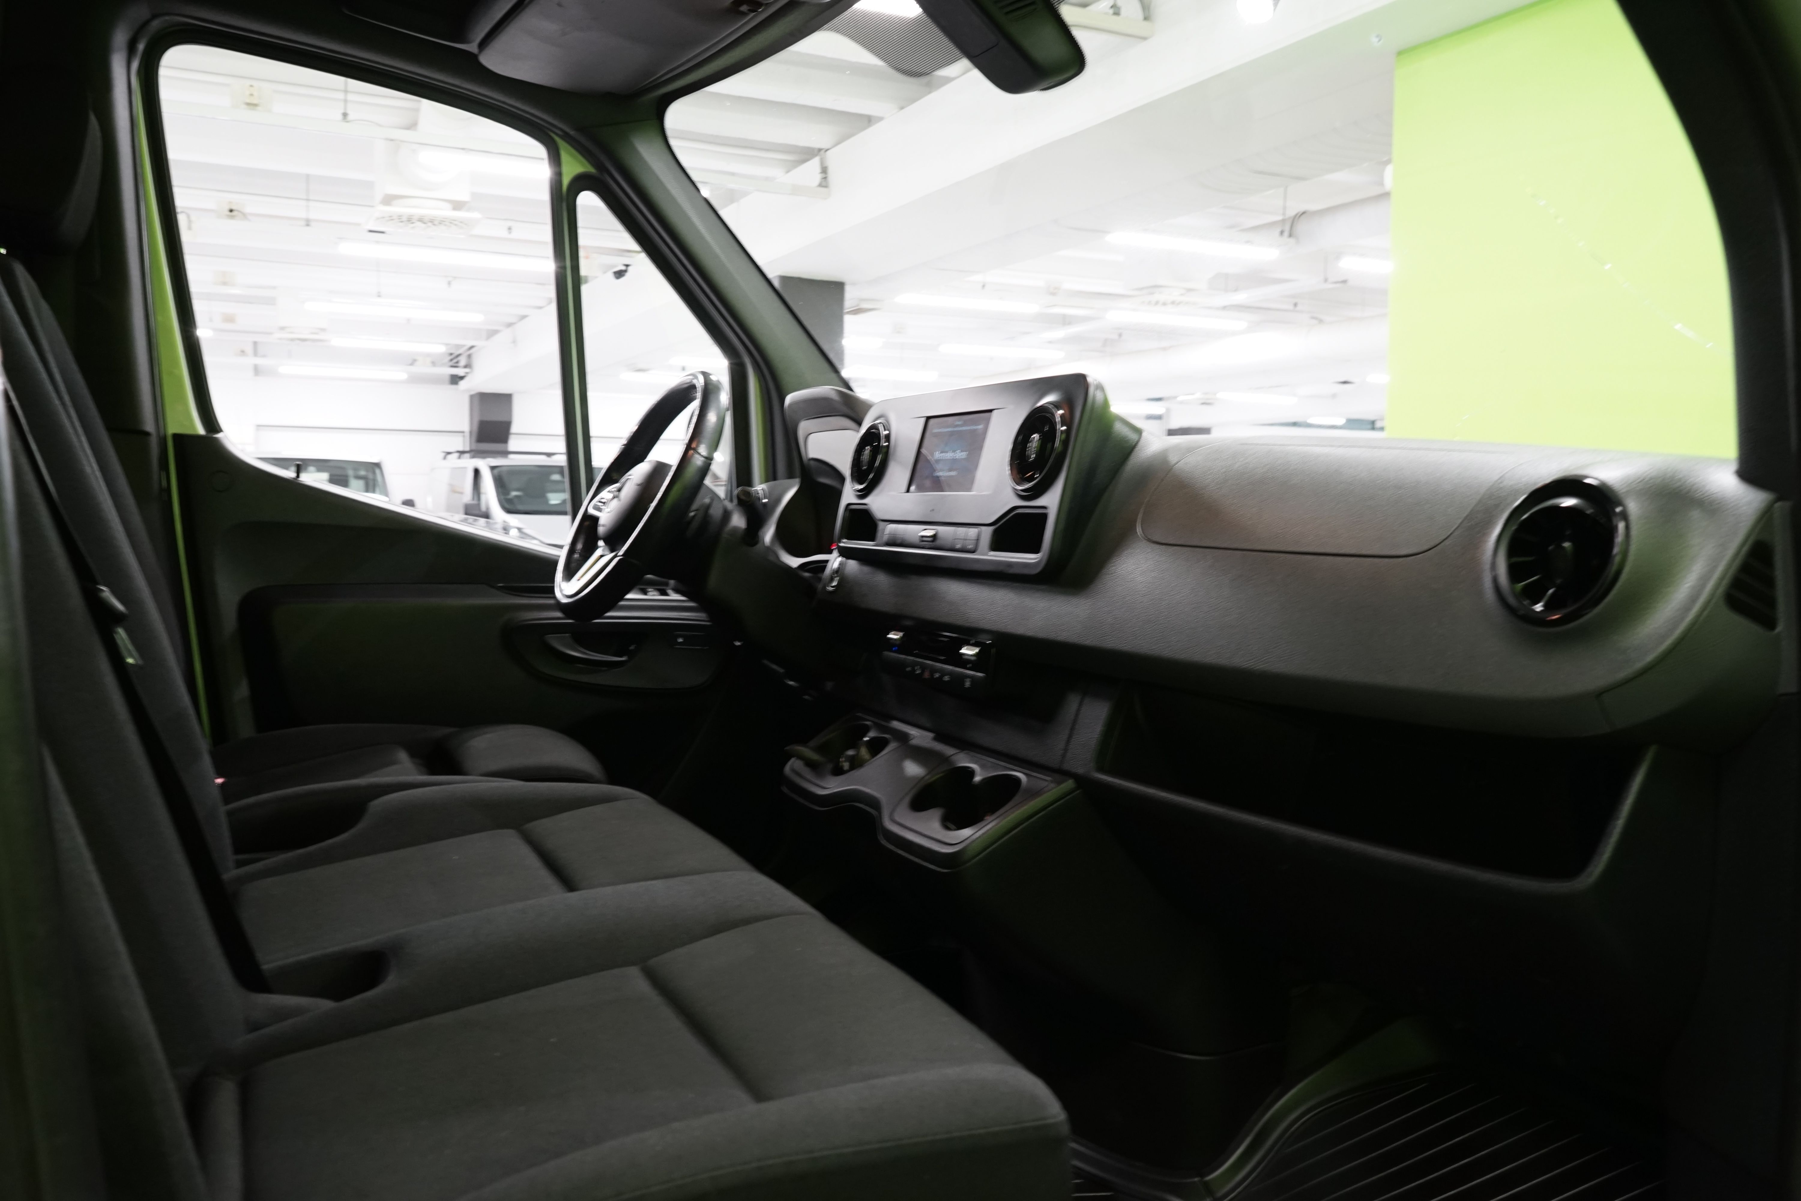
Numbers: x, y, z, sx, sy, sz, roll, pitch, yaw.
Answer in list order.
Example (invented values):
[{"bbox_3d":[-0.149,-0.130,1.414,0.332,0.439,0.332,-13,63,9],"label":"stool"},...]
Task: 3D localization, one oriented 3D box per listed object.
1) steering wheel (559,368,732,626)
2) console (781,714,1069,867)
[{"bbox_3d":[-0.348,-0.138,1.936,0.090,0.385,0.385,32,-11,-25],"label":"steering wheel"},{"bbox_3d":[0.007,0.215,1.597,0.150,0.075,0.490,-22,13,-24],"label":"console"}]

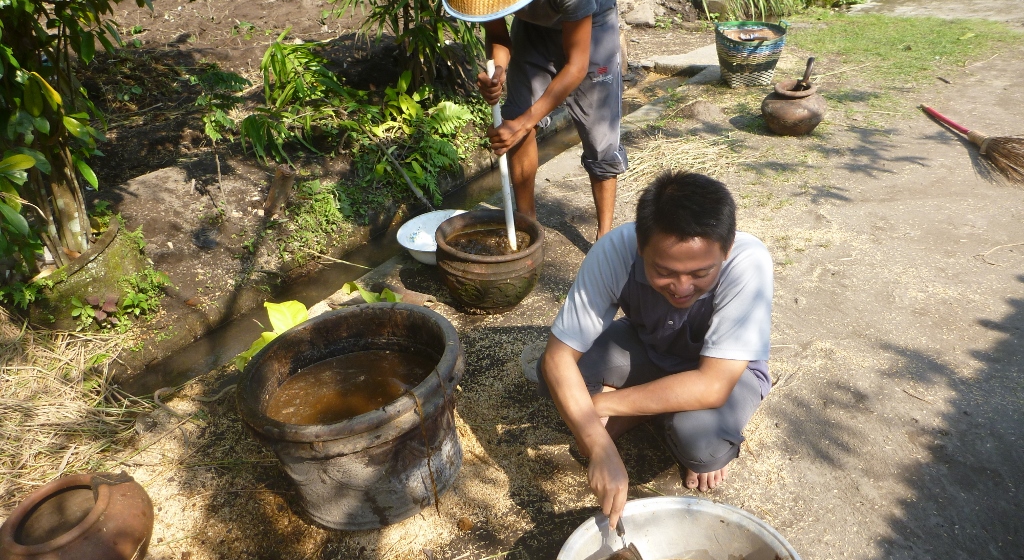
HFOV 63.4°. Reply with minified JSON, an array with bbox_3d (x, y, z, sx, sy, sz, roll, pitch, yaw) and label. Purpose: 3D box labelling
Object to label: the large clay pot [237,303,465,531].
[{"bbox_3d":[-0.362,0.336,2.041,0.533,0.349,0.533,-8,28,2],"label":"large clay pot"}]

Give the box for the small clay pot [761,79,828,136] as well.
[{"bbox_3d":[1.387,-0.843,4.079,0.309,0.239,0.309,-4,28,2],"label":"small clay pot"}]

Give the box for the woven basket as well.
[{"bbox_3d":[1.404,-1.326,4.901,0.401,0.315,0.401,-5,28,0],"label":"woven basket"}]

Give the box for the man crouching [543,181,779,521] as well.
[{"bbox_3d":[0.302,0.126,1.802,0.500,0.840,0.660,2,29,13],"label":"man crouching"}]

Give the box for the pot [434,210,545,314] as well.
[{"bbox_3d":[-0.065,-0.045,2.798,0.360,0.262,0.360,-4,28,2],"label":"pot"}]

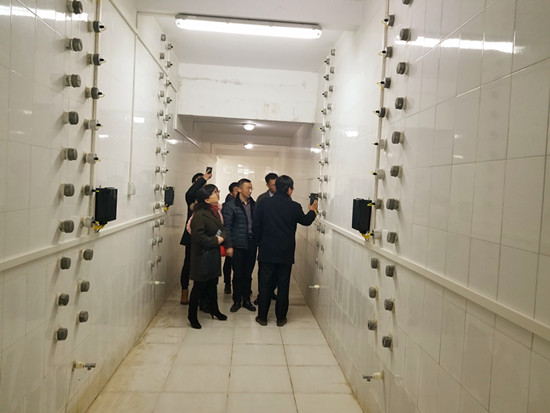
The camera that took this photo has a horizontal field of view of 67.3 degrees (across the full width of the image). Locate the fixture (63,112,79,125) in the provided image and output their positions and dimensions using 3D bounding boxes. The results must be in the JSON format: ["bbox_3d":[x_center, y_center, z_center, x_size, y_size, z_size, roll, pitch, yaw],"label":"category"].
[{"bbox_3d":[-1.123,-0.480,2.267,0.065,0.070,0.070,3,3,-4],"label":"fixture"}]

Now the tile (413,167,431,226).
[{"bbox_3d":[0.773,-0.046,2.158,0.010,0.303,0.198,2,3,-4],"label":"tile"}]

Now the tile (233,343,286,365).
[{"bbox_3d":[-0.157,1.419,3.952,0.506,0.010,0.499,3,3,-4],"label":"tile"}]

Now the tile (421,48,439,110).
[{"bbox_3d":[0.811,-0.657,2.150,0.010,0.305,0.200,3,2,-4],"label":"tile"}]

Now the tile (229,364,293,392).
[{"bbox_3d":[-0.124,1.444,3.456,0.502,0.010,0.496,3,3,-4],"label":"tile"}]

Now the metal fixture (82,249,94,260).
[{"bbox_3d":[-1.190,0.308,2.640,0.065,0.070,0.068,2,3,-4],"label":"metal fixture"}]

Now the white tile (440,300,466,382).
[{"bbox_3d":[0.778,0.583,1.806,0.010,0.305,0.200,3,2,-4],"label":"white tile"}]

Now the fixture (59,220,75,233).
[{"bbox_3d":[-1.153,0.115,2.294,0.062,0.070,0.070,3,3,-4],"label":"fixture"}]

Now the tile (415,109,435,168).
[{"bbox_3d":[0.778,-0.347,2.112,0.010,0.298,0.192,3,3,-4],"label":"tile"}]

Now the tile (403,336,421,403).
[{"bbox_3d":[0.720,0.845,2.171,0.010,0.298,0.192,3,3,-4],"label":"tile"}]

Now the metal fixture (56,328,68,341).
[{"bbox_3d":[-1.188,0.716,2.311,0.050,0.070,0.070,3,3,-4],"label":"metal fixture"}]

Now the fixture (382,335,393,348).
[{"bbox_3d":[0.671,0.799,2.455,0.052,0.070,0.070,3,3,-4],"label":"fixture"}]

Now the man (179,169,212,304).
[{"bbox_3d":[-1.061,0.402,5.516,0.500,1.790,0.520,2,3,-13],"label":"man"}]

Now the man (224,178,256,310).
[{"bbox_3d":[-0.440,0.493,5.425,0.320,1.700,0.480,5,3,36],"label":"man"}]

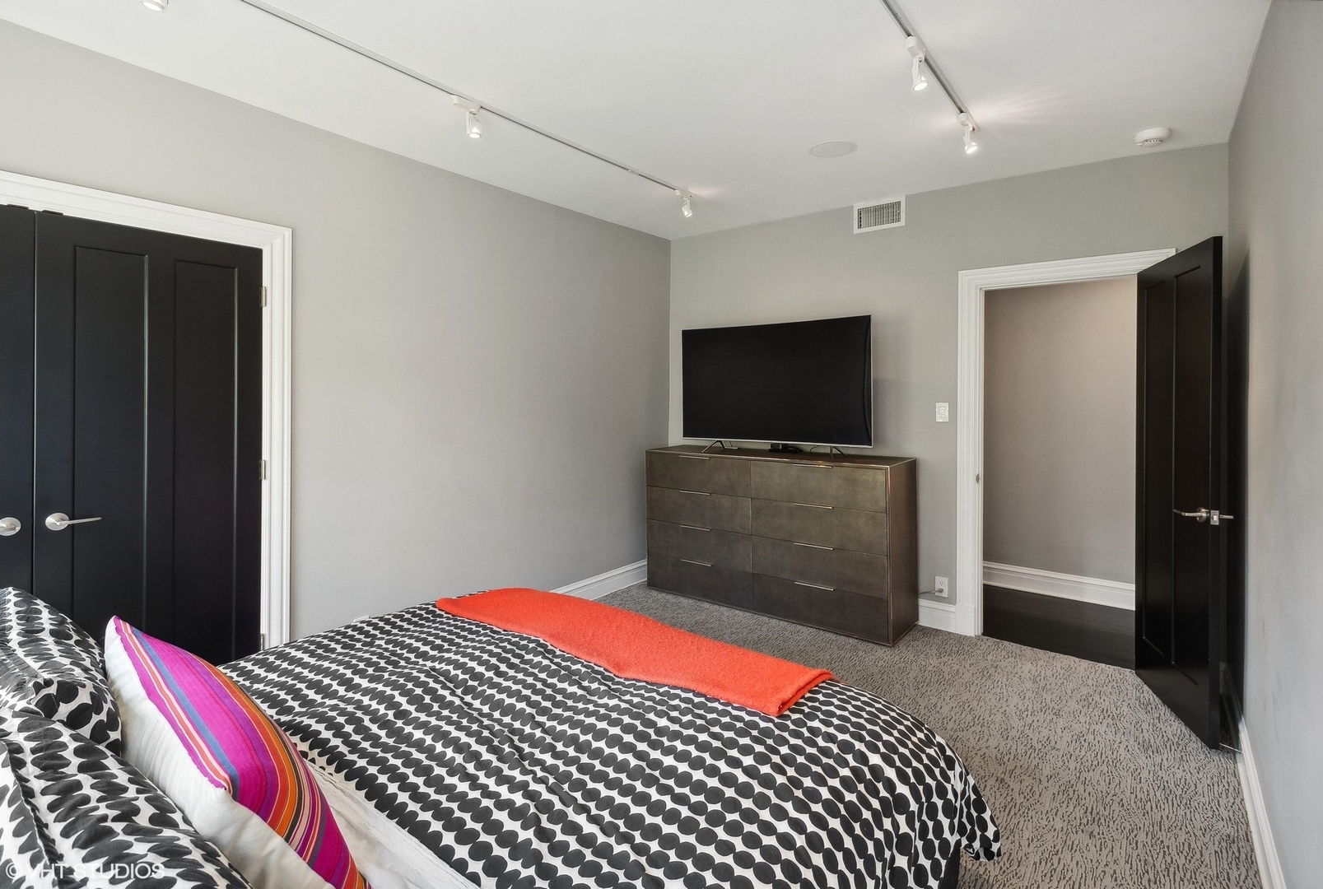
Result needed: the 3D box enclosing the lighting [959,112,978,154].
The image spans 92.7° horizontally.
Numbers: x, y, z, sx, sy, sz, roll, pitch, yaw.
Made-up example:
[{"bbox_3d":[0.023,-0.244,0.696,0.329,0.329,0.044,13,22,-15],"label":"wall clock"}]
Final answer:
[{"bbox_3d":[1.383,-1.400,2.847,0.070,0.135,0.120,1,1,38],"label":"lighting"}]

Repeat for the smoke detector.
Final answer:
[{"bbox_3d":[2.353,-1.469,3.018,0.140,0.046,0.140,1,1,38],"label":"smoke detector"}]

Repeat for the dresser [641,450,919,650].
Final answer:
[{"bbox_3d":[0.744,0.613,4.380,1.824,1.035,0.470,1,1,38],"label":"dresser"}]

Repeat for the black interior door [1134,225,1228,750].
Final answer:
[{"bbox_3d":[2.393,0.193,2.937,0.042,2.100,0.772,0,1,19],"label":"black interior door"}]

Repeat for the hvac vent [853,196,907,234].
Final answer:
[{"bbox_3d":[1.424,-1.506,4.133,0.333,0.187,0.020,1,1,38],"label":"hvac vent"}]

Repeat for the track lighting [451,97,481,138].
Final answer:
[{"bbox_3d":[-0.825,-1.395,2.675,0.068,0.142,0.125,1,1,38],"label":"track lighting"}]

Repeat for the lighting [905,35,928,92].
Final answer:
[{"bbox_3d":[0.911,-1.359,2.245,0.070,0.135,0.120,1,1,38],"label":"lighting"}]

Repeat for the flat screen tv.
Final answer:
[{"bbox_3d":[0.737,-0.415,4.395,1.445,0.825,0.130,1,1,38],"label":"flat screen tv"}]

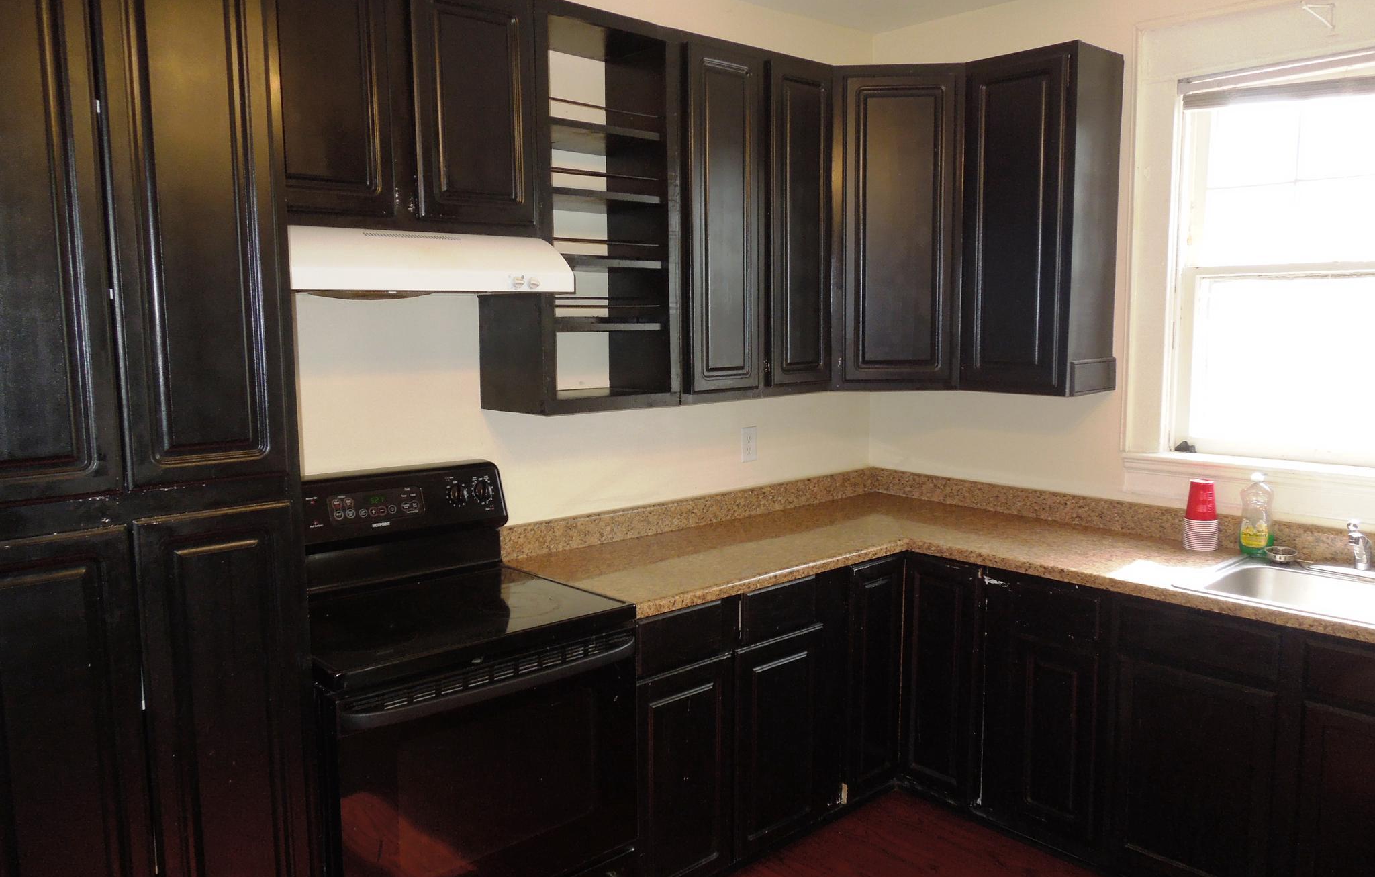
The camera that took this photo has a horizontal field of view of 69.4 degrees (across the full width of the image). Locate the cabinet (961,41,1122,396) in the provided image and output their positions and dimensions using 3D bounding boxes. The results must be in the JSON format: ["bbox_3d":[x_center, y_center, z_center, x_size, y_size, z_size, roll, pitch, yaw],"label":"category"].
[{"bbox_3d":[1.161,-0.692,3.282,0.322,1.072,0.392,-6,8,-41],"label":"cabinet"}]

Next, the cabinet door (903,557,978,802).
[{"bbox_3d":[0.807,0.767,3.197,0.027,0.744,0.279,-6,8,-41],"label":"cabinet door"}]

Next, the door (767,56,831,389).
[{"bbox_3d":[0.365,-0.672,3.202,0.285,0.998,0.022,-6,9,-41],"label":"door"}]

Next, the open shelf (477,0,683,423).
[{"bbox_3d":[-0.314,-0.625,2.846,0.470,1.072,0.332,-6,8,-41],"label":"open shelf"}]

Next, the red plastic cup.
[{"bbox_3d":[1.556,0.186,3.005,0.098,0.120,0.098,-1,6,0],"label":"red plastic cup"}]

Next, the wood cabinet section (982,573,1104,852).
[{"bbox_3d":[1.249,0.762,3.088,0.618,0.785,0.383,-6,9,-41],"label":"wood cabinet section"}]

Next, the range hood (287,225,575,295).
[{"bbox_3d":[-0.719,-0.420,2.413,0.744,0.155,0.481,-6,8,-41],"label":"range hood"}]

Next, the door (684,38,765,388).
[{"bbox_3d":[0.112,-0.642,2.981,0.303,1.014,0.027,-6,8,-41],"label":"door"}]

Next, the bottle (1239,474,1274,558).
[{"bbox_3d":[1.665,0.221,2.901,0.096,0.247,0.059,5,9,43],"label":"bottle"}]

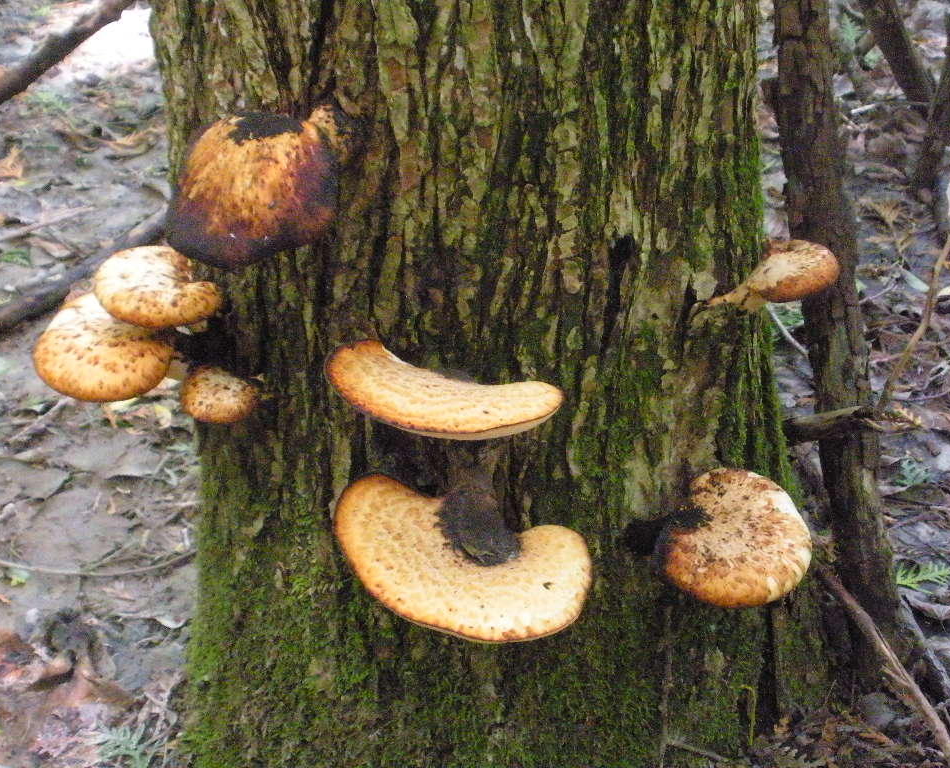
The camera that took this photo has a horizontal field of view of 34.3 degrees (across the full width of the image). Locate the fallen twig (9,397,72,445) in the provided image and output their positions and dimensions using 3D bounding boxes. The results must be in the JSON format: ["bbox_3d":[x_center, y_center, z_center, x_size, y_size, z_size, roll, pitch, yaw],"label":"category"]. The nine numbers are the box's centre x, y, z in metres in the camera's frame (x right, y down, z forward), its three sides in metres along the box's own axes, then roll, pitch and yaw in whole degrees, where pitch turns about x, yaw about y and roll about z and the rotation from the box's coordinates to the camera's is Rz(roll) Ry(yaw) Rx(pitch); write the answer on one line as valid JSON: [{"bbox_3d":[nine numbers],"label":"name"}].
[{"bbox_3d":[-0.553,0.046,1.959,0.011,0.011,0.110,16,36,26],"label":"fallen twig"}]

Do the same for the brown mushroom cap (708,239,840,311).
[{"bbox_3d":[0.232,-0.085,1.200,0.100,0.042,0.070,11,34,19],"label":"brown mushroom cap"}]

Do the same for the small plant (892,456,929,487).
[{"bbox_3d":[0.510,0.104,1.803,0.044,0.018,0.042,-2,32,0],"label":"small plant"}]

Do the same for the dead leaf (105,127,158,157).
[{"bbox_3d":[-0.607,-0.428,2.717,0.088,0.026,0.070,-2,32,0],"label":"dead leaf"}]

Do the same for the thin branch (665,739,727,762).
[{"bbox_3d":[0.209,0.344,1.439,0.058,0.007,0.007,12,35,22],"label":"thin branch"}]

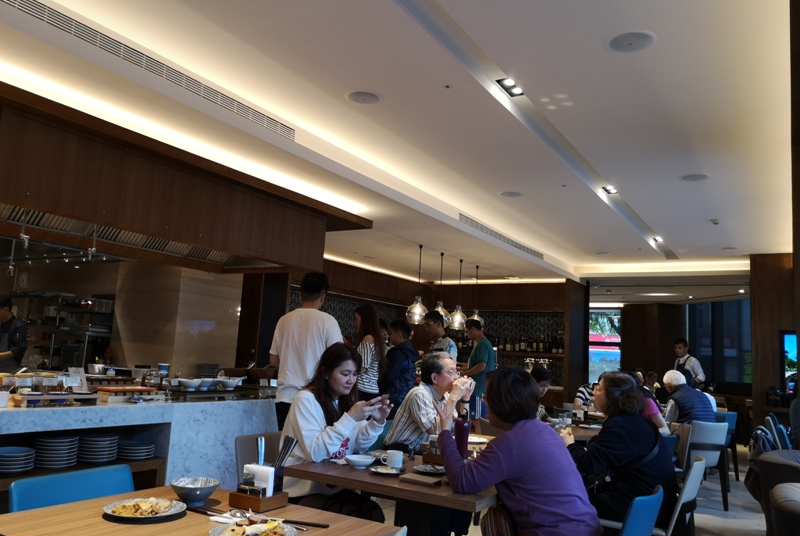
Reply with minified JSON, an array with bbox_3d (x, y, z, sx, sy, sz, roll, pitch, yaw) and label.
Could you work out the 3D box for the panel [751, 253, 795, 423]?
[{"bbox_3d":[4.775,1.249,7.910,0.507,2.842,0.203,-2,-10,33],"label":"panel"}]

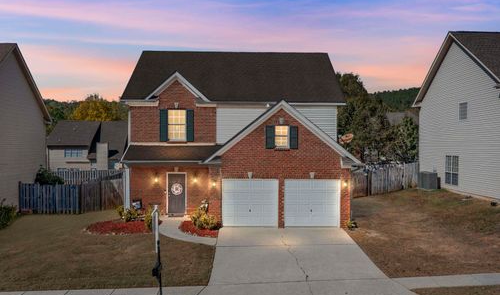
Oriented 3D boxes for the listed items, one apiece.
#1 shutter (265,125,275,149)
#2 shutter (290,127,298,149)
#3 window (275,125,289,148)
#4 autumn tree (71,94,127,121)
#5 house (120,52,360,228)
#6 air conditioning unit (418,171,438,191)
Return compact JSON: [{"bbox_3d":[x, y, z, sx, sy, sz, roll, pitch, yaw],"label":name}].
[{"bbox_3d":[0.905,-0.439,17.070,0.360,1.020,0.050,0,0,-1],"label":"shutter"},{"bbox_3d":[1.966,-0.436,17.100,0.360,1.020,0.050,0,0,-1],"label":"shutter"},{"bbox_3d":[1.436,-0.460,17.180,0.660,0.980,0.100,0,0,-1],"label":"window"},{"bbox_3d":[-26.154,-2.099,68.000,10.000,13.500,10.000,0,0,-1],"label":"autumn tree"},{"bbox_3d":[-0.670,-1.020,21.900,11.000,9.150,10.200,0,0,-1],"label":"house"},{"bbox_3d":[11.461,2.161,25.000,0.830,1.000,0.830,0,0,-1],"label":"air conditioning unit"}]

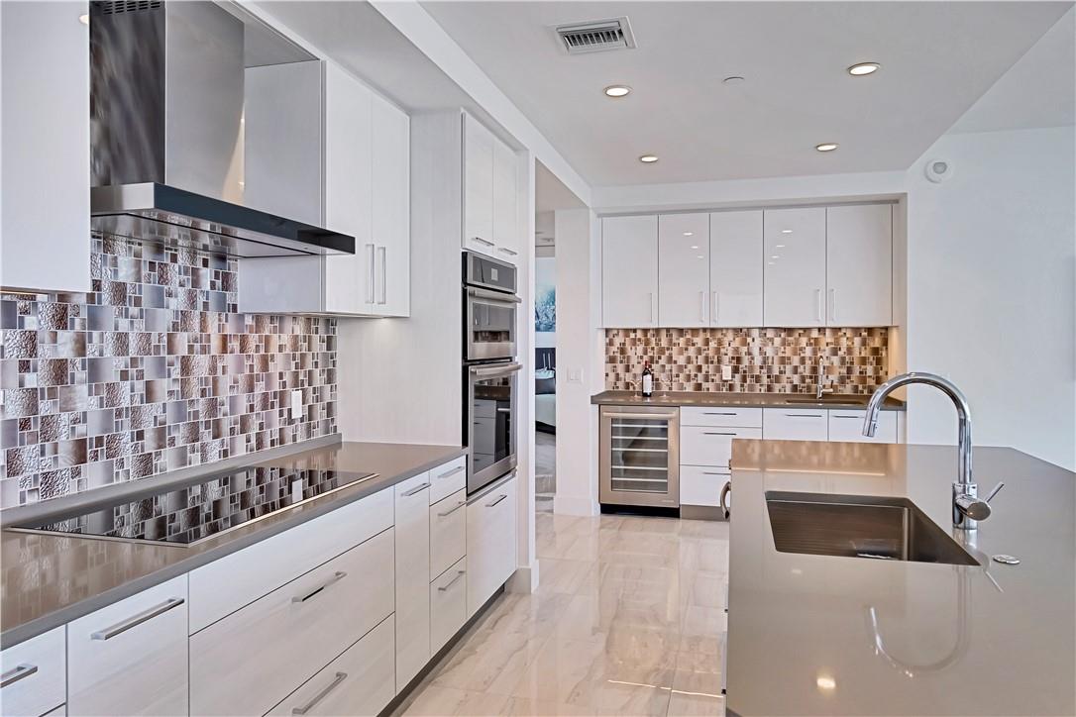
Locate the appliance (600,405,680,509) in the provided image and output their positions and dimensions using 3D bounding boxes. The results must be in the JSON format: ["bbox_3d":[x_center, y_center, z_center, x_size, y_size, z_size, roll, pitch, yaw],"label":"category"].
[{"bbox_3d":[0.859,0.780,5.825,0.613,0.832,0.590,0,1,15],"label":"appliance"}]

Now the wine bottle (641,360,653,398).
[{"bbox_3d":[0.907,0.177,5.966,0.076,0.300,0.076,0,1,15],"label":"wine bottle"}]

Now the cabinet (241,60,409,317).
[{"bbox_3d":[-0.833,-0.615,2.891,0.370,0.884,0.667,0,1,15],"label":"cabinet"}]

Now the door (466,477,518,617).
[{"bbox_3d":[-0.226,0.900,3.545,0.030,0.513,0.755,0,1,15],"label":"door"}]

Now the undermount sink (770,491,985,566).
[{"bbox_3d":[0.799,0.533,1.832,0.402,0.225,0.660,0,1,15],"label":"undermount sink"}]

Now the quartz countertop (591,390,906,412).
[{"bbox_3d":[1.588,0.327,5.630,2.248,0.062,0.620,0,1,15],"label":"quartz countertop"}]

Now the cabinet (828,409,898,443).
[{"bbox_3d":[2.404,0.757,5.422,0.456,0.778,0.570,0,1,15],"label":"cabinet"}]

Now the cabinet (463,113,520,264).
[{"bbox_3d":[-0.514,-0.788,3.575,0.612,0.591,0.780,0,1,15],"label":"cabinet"}]

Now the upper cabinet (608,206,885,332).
[{"bbox_3d":[1.609,-0.695,5.711,2.170,0.887,0.385,0,1,15],"label":"upper cabinet"}]

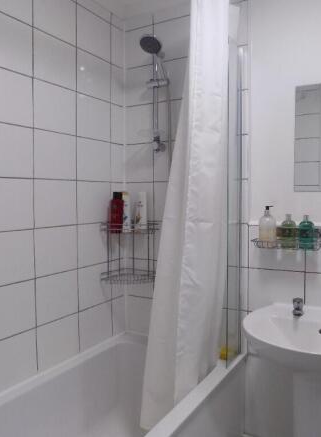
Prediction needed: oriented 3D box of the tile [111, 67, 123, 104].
[{"bbox_3d":[-0.228,-0.699,2.041,0.010,0.200,0.118,1,3,30],"label":"tile"}]

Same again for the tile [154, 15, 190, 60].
[{"bbox_3d":[0.071,-0.878,1.903,0.244,0.197,0.010,1,3,30],"label":"tile"}]

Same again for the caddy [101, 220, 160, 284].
[{"bbox_3d":[-0.162,0.166,2.022,0.310,0.300,0.190,-1,3,-15],"label":"caddy"}]

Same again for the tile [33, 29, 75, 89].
[{"bbox_3d":[-0.449,-0.670,1.659,0.010,0.200,0.250,1,3,30],"label":"tile"}]

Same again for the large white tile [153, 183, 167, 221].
[{"bbox_3d":[0.075,-0.079,1.944,0.244,0.197,0.010,1,3,30],"label":"large white tile"}]

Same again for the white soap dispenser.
[{"bbox_3d":[0.461,0.036,1.663,0.072,0.180,0.070,2,4,38],"label":"white soap dispenser"}]

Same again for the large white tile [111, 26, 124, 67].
[{"bbox_3d":[-0.229,-0.882,2.002,0.010,0.198,0.123,2,3,30],"label":"large white tile"}]

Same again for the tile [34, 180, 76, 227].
[{"bbox_3d":[-0.450,-0.064,1.669,0.010,0.200,0.250,1,3,30],"label":"tile"}]

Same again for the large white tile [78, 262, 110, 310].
[{"bbox_3d":[-0.319,0.325,1.903,0.010,0.198,0.248,2,3,30],"label":"large white tile"}]

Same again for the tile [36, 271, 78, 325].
[{"bbox_3d":[-0.447,0.337,1.686,0.010,0.198,0.248,2,3,30],"label":"tile"}]

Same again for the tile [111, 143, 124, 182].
[{"bbox_3d":[-0.227,-0.283,2.034,0.010,0.198,0.123,2,3,30],"label":"tile"}]

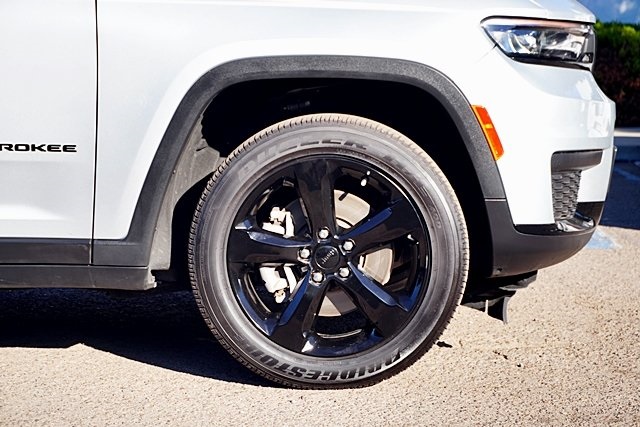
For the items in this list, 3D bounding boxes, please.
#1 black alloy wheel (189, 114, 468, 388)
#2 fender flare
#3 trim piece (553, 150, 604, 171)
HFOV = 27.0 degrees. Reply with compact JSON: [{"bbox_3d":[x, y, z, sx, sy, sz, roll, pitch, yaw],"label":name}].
[{"bbox_3d":[0.035,0.103,3.691,0.770,0.765,0.272,1,7,5],"label":"black alloy wheel"},{"bbox_3d":[-0.062,-0.132,3.562,1.098,0.561,0.120,1,7,5],"label":"fender flare"},{"bbox_3d":[0.695,-0.142,3.606,0.195,0.062,0.055,-6,9,-39],"label":"trim piece"}]

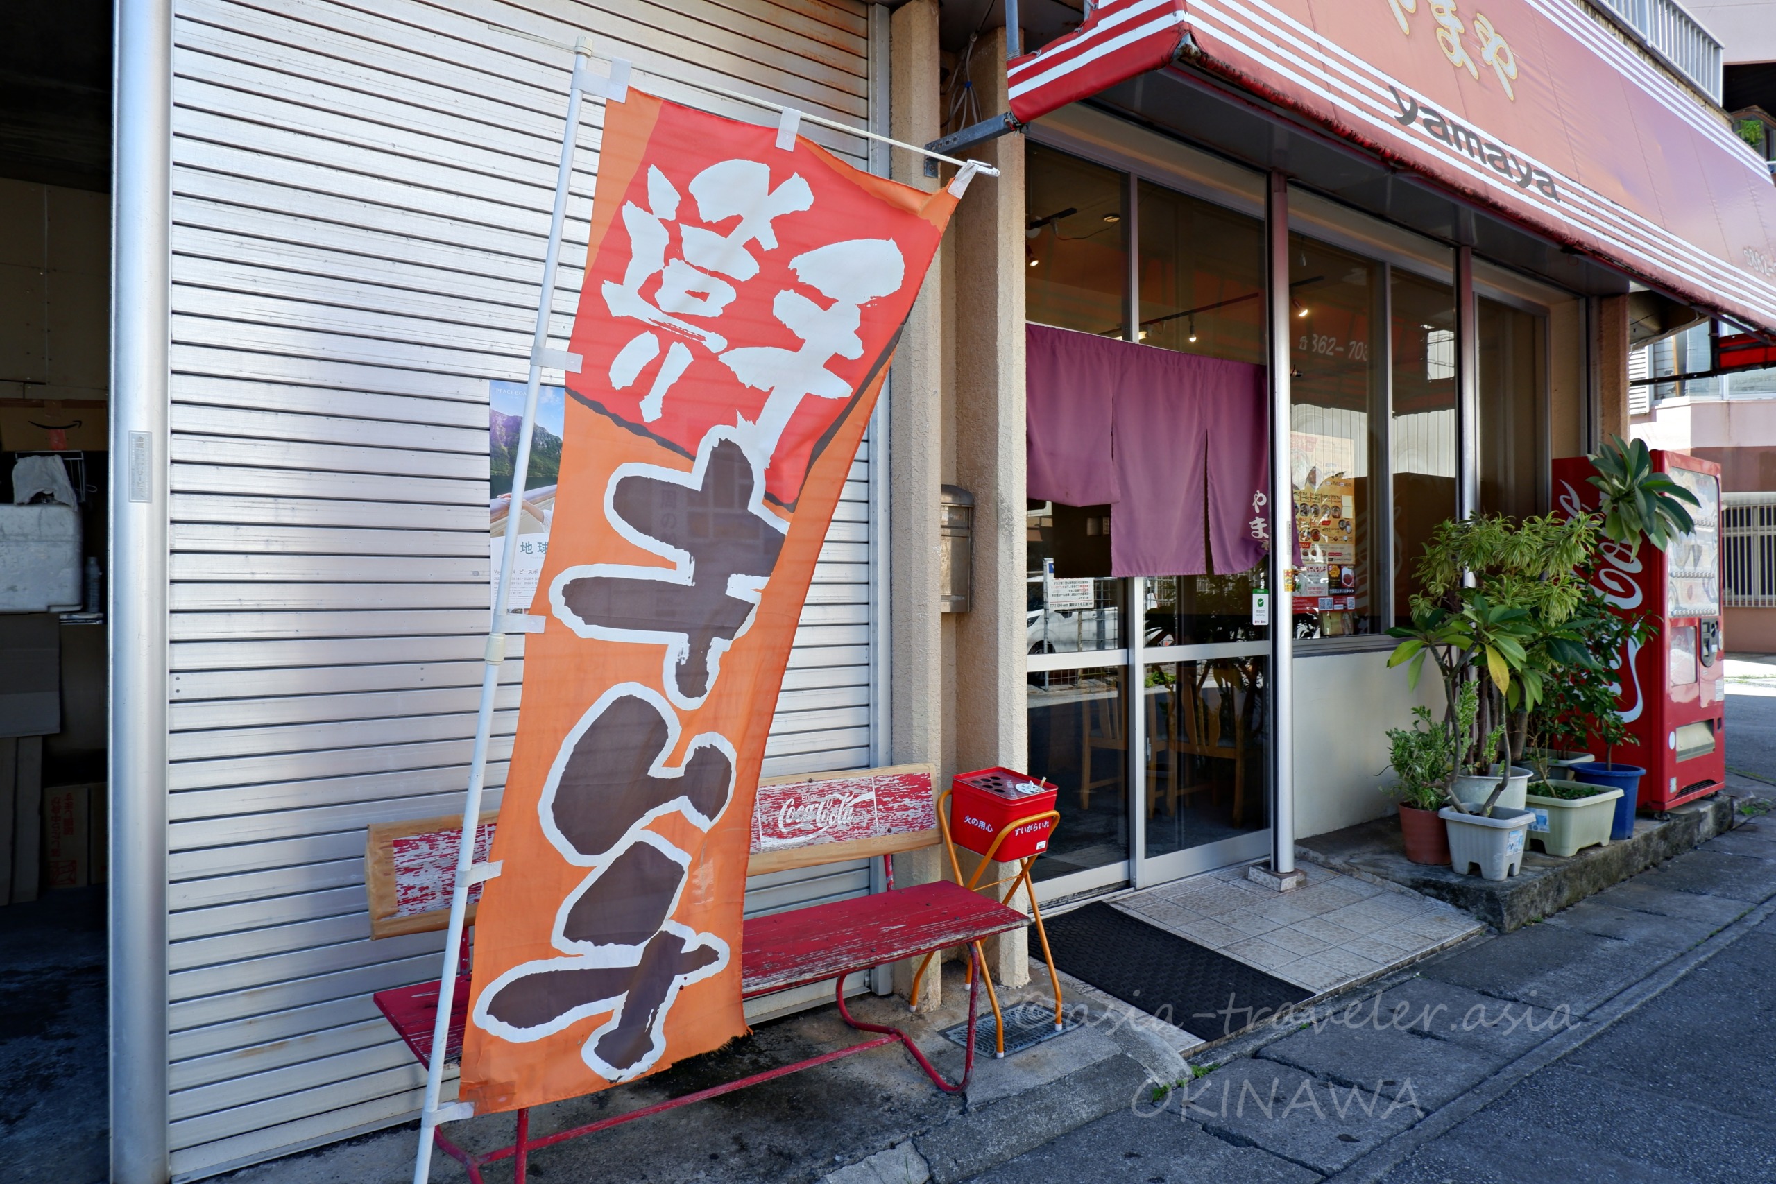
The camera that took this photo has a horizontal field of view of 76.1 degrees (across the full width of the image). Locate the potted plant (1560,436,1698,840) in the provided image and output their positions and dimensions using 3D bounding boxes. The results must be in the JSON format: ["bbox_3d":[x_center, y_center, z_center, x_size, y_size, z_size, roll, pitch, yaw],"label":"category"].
[{"bbox_3d":[3.447,0.201,5.276,0.480,1.852,0.460,0,0,-38],"label":"potted plant"}]

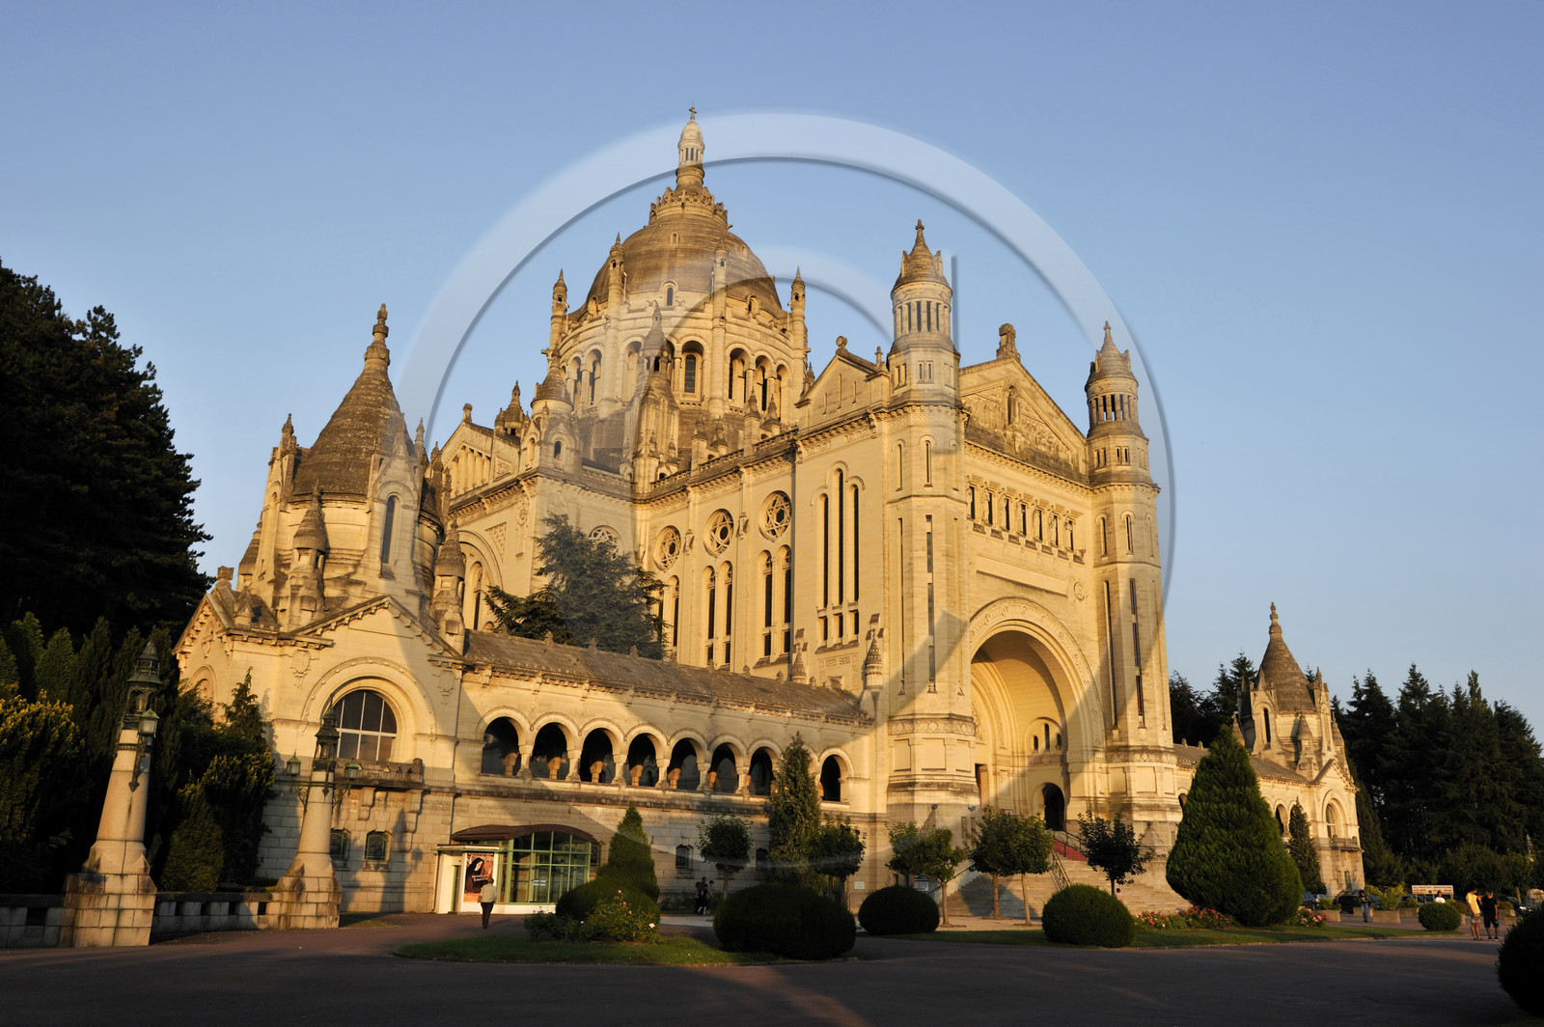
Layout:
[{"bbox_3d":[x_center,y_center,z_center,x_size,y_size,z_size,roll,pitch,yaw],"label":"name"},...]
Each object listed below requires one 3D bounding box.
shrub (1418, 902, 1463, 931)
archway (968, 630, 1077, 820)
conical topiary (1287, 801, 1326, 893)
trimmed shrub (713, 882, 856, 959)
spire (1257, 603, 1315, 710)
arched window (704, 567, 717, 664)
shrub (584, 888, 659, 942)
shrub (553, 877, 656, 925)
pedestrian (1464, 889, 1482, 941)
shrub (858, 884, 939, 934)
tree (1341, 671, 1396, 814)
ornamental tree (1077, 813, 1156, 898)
[{"bbox_3d":[29.754,17.925,53.431,1.720,1.200,1.720,-8,-19,27],"label":"shrub"},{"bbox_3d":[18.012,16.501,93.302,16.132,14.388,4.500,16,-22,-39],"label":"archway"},{"bbox_3d":[46.860,30.029,105.524,2.800,8.700,2.800,-6,-18,22],"label":"conical topiary"},{"bbox_3d":[0.288,9.183,27.219,3.250,1.600,2.800,1,-17,1],"label":"trimmed shrub"},{"bbox_3d":[57.471,16.383,136.469,6.900,12.600,6.900,16,-22,-40],"label":"spire"},{"bbox_3d":[-4.800,7.998,93.600,0.450,7.800,1.350,16,-22,-40],"label":"arched window"},{"bbox_3d":[-4.440,11.923,35.615,2.250,1.550,2.100,16,-22,-40],"label":"shrub"},{"bbox_3d":[-5.160,12.342,37.645,3.150,1.650,3.150,3,-17,-7],"label":"shrub"},{"bbox_3d":[25.290,14.436,43.295,0.520,1.750,0.520,8,-18,-22],"label":"pedestrian"},{"bbox_3d":[4.579,14.346,43.374,2.900,1.750,2.900,1,-17,0],"label":"shrub"},{"bbox_3d":[71.300,32.430,143.424,7.200,27.200,7.200,16,-22,-40],"label":"tree"},{"bbox_3d":[15.557,16.265,55.049,3.200,4.883,3.000,-3,-18,15],"label":"ornamental tree"}]

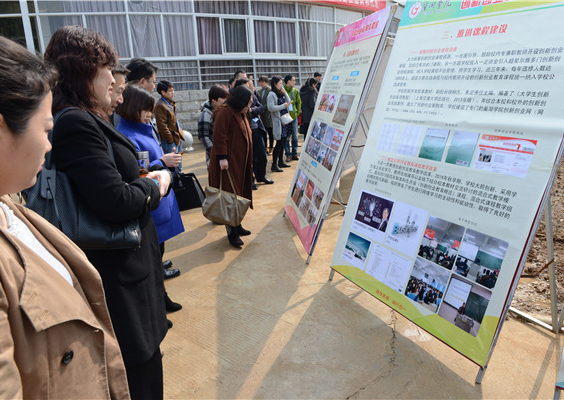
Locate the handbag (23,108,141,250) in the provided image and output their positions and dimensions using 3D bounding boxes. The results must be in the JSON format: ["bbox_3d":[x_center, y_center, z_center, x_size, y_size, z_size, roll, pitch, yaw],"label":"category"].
[{"bbox_3d":[-0.627,-0.059,1.270,0.370,0.440,0.160,-3,16,-2],"label":"handbag"}]

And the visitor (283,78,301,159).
[{"bbox_3d":[0.176,-1.664,8.177,0.340,1.704,0.500,13,22,43],"label":"visitor"}]

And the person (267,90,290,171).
[{"bbox_3d":[-0.040,-1.345,7.109,0.400,1.640,0.460,7,19,27],"label":"person"}]

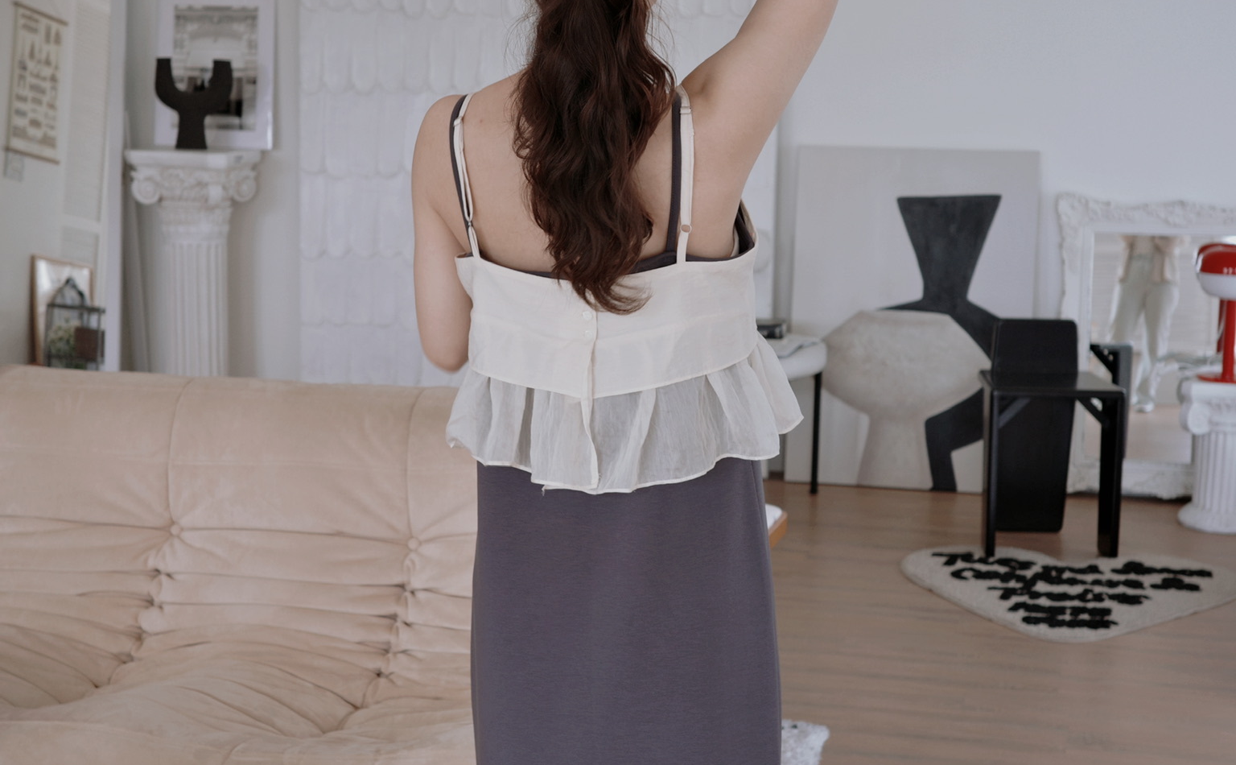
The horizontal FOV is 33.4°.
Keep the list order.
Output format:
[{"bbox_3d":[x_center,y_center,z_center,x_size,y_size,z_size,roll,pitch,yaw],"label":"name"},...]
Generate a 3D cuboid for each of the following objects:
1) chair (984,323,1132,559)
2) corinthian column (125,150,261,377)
[{"bbox_3d":[1.210,0.151,5.861,0.383,0.609,0.430,1,9,-1],"label":"chair"},{"bbox_3d":[-1.412,-0.258,6.902,0.326,1.013,0.326,3,9,15],"label":"corinthian column"}]

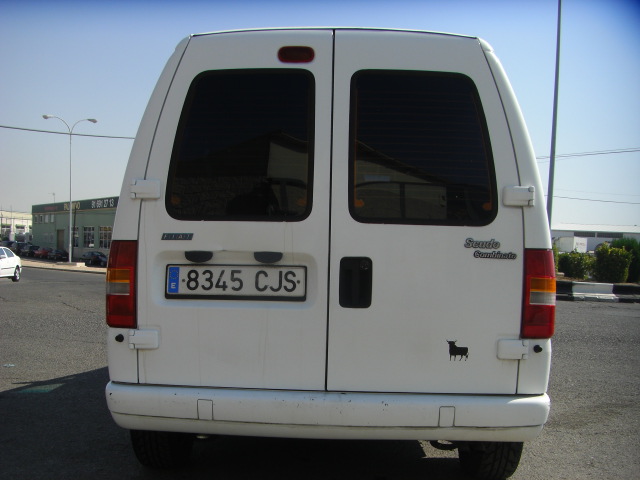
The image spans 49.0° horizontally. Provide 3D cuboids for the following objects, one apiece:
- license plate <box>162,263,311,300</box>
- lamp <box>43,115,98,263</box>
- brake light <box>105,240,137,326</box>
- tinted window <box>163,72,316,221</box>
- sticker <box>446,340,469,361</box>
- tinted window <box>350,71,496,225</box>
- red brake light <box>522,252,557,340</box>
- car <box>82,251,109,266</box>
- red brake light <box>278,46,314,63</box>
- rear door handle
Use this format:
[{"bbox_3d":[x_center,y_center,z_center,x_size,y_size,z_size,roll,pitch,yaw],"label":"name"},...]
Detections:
[{"bbox_3d":[-0.313,0.162,2.635,0.528,0.128,0.020,1,-4,2],"label":"license plate"},{"bbox_3d":[-20.926,-4.283,59.000,4.600,12.400,0.400,2,-1,-32],"label":"lamp"},{"bbox_3d":[-0.752,0.170,2.700,0.127,0.333,0.100,1,-4,2],"label":"brake light"},{"bbox_3d":[-0.297,-0.367,2.690,0.546,0.590,0.030,1,-10,2],"label":"tinted window"},{"bbox_3d":[0.509,0.409,2.595,0.081,0.076,0.004,1,-4,2],"label":"sticker"},{"bbox_3d":[0.393,-0.356,2.675,0.549,0.596,0.030,1,-10,2],"label":"tinted window"},{"bbox_3d":[0.819,0.201,2.650,0.130,0.333,0.100,1,-4,2],"label":"red brake light"},{"bbox_3d":[-19.281,1.685,62.000,1.720,1.430,4.100,2,-1,-41],"label":"car"},{"bbox_3d":[-0.091,-0.725,2.755,0.140,0.060,0.030,1,-10,2],"label":"red brake light"},{"bbox_3d":[0.134,0.159,2.610,0.120,0.188,0.040,1,-4,2],"label":"rear door handle"}]

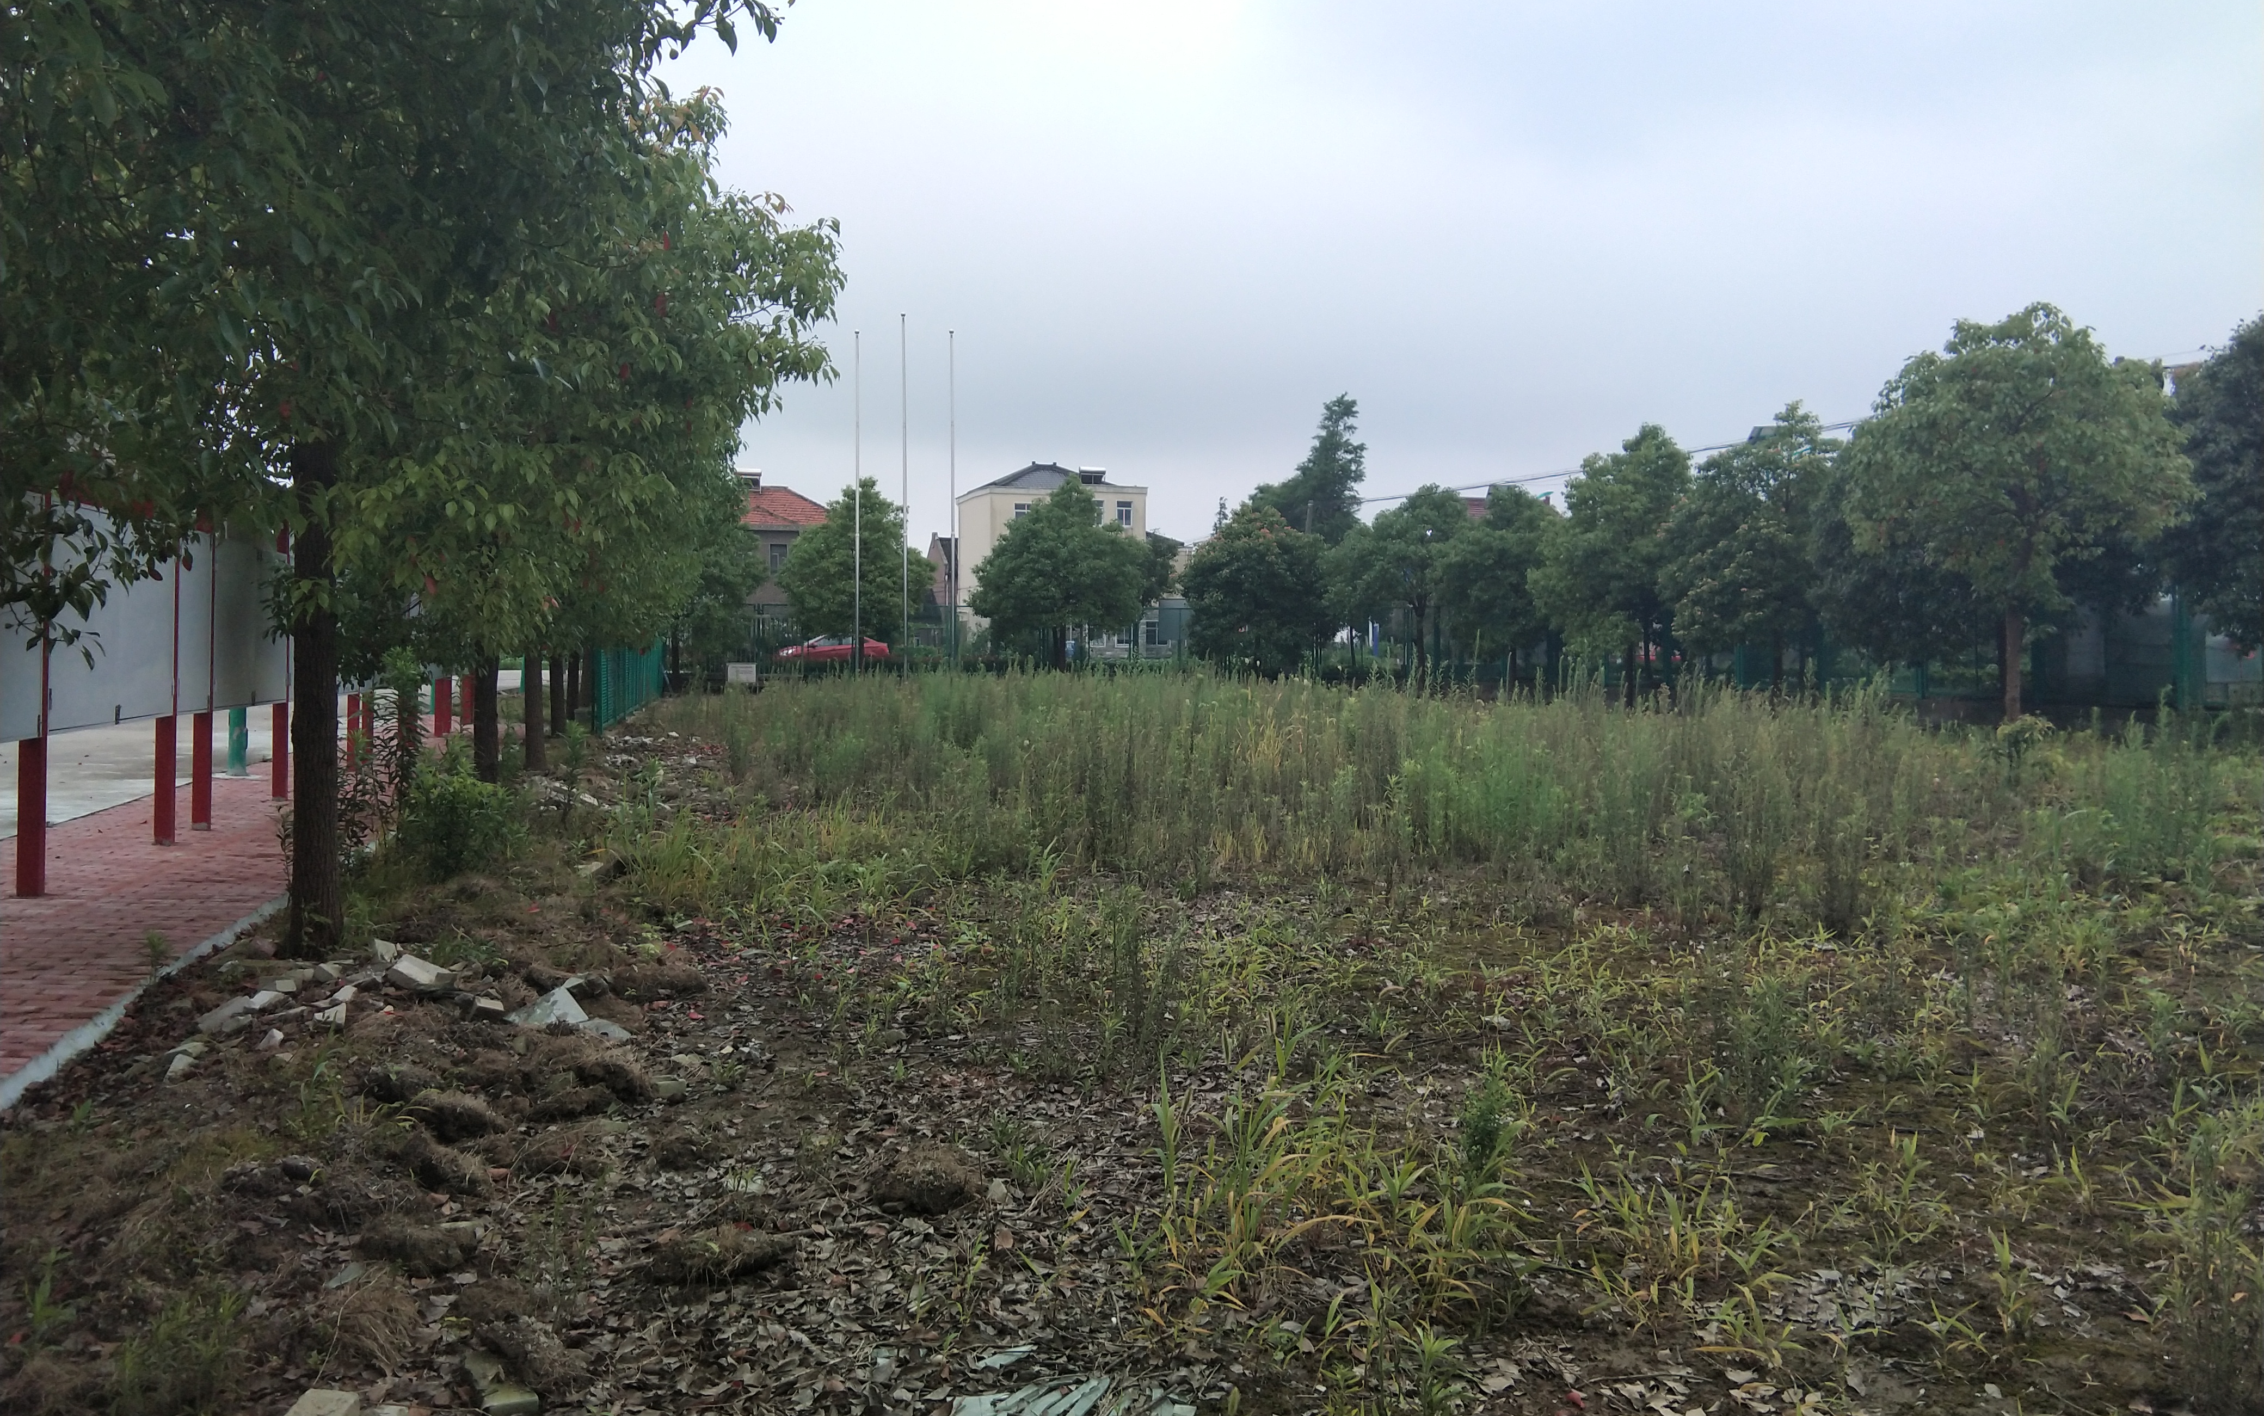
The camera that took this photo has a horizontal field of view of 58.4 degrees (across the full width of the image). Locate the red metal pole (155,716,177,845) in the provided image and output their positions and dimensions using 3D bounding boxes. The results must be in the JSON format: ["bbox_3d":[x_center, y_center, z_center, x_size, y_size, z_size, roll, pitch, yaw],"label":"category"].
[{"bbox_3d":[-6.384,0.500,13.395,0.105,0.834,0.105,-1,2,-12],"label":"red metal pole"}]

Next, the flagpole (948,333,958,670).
[{"bbox_3d":[-4.734,-5.141,53.873,0.140,9.830,0.140,0,2,-13],"label":"flagpole"}]

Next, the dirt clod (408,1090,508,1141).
[{"bbox_3d":[-1.817,1.091,5.456,0.275,0.100,0.200,-1,2,-19],"label":"dirt clod"}]

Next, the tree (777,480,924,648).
[{"bbox_3d":[-8.988,-3.905,65.000,4.700,6.750,4.700,0,2,0],"label":"tree"}]

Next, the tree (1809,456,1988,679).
[{"bbox_3d":[12.739,-1.820,32.959,3.900,4.540,3.900,0,2,0],"label":"tree"}]

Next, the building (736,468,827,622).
[{"bbox_3d":[-17.432,-6.536,97.851,10.000,9.350,9.000,0,2,-13],"label":"building"}]

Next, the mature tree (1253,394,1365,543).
[{"bbox_3d":[8.015,-7.654,89.815,5.200,12.455,5.200,0,2,-13],"label":"mature tree"}]

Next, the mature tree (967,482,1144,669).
[{"bbox_3d":[-2.026,-3.379,57.426,5.000,6.100,4.800,0,2,-13],"label":"mature tree"}]

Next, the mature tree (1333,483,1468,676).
[{"bbox_3d":[8.237,-3.538,60.422,4.300,6.243,4.300,0,2,0],"label":"mature tree"}]

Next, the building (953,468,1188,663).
[{"bbox_3d":[-3.515,-8.058,113.500,10.900,11.300,9.200,-1,2,-15],"label":"building"}]

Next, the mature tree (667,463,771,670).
[{"bbox_3d":[-13.986,-3.985,64.000,5.000,7.000,5.000,0,2,0],"label":"mature tree"}]

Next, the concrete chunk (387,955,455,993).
[{"bbox_3d":[-2.687,0.992,7.649,0.250,0.130,0.180,-1,2,-19],"label":"concrete chunk"}]

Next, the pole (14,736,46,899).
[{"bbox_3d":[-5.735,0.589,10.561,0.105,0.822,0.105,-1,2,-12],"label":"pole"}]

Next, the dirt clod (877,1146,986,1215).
[{"bbox_3d":[-0.502,1.168,5.030,0.275,0.145,0.220,-1,2,-12],"label":"dirt clod"}]

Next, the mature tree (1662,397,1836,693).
[{"bbox_3d":[10.824,-2.428,34.940,3.600,5.630,3.600,0,2,0],"label":"mature tree"}]

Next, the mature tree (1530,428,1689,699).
[{"bbox_3d":[11.369,-3.374,47.922,3.900,6.646,3.900,0,2,-13],"label":"mature tree"}]

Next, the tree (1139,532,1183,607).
[{"bbox_3d":[-0.030,-3.279,67.930,4.000,5.230,4.000,0,2,0],"label":"tree"}]

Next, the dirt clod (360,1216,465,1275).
[{"bbox_3d":[-1.598,1.177,4.500,0.230,0.115,0.180,-1,2,-12],"label":"dirt clod"}]

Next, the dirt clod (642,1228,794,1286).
[{"bbox_3d":[-0.900,1.179,4.414,0.330,0.085,0.210,0,2,-12],"label":"dirt clod"}]

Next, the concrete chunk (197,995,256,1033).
[{"bbox_3d":[-3.550,1.204,7.992,0.180,0.085,0.220,1,2,22],"label":"concrete chunk"}]

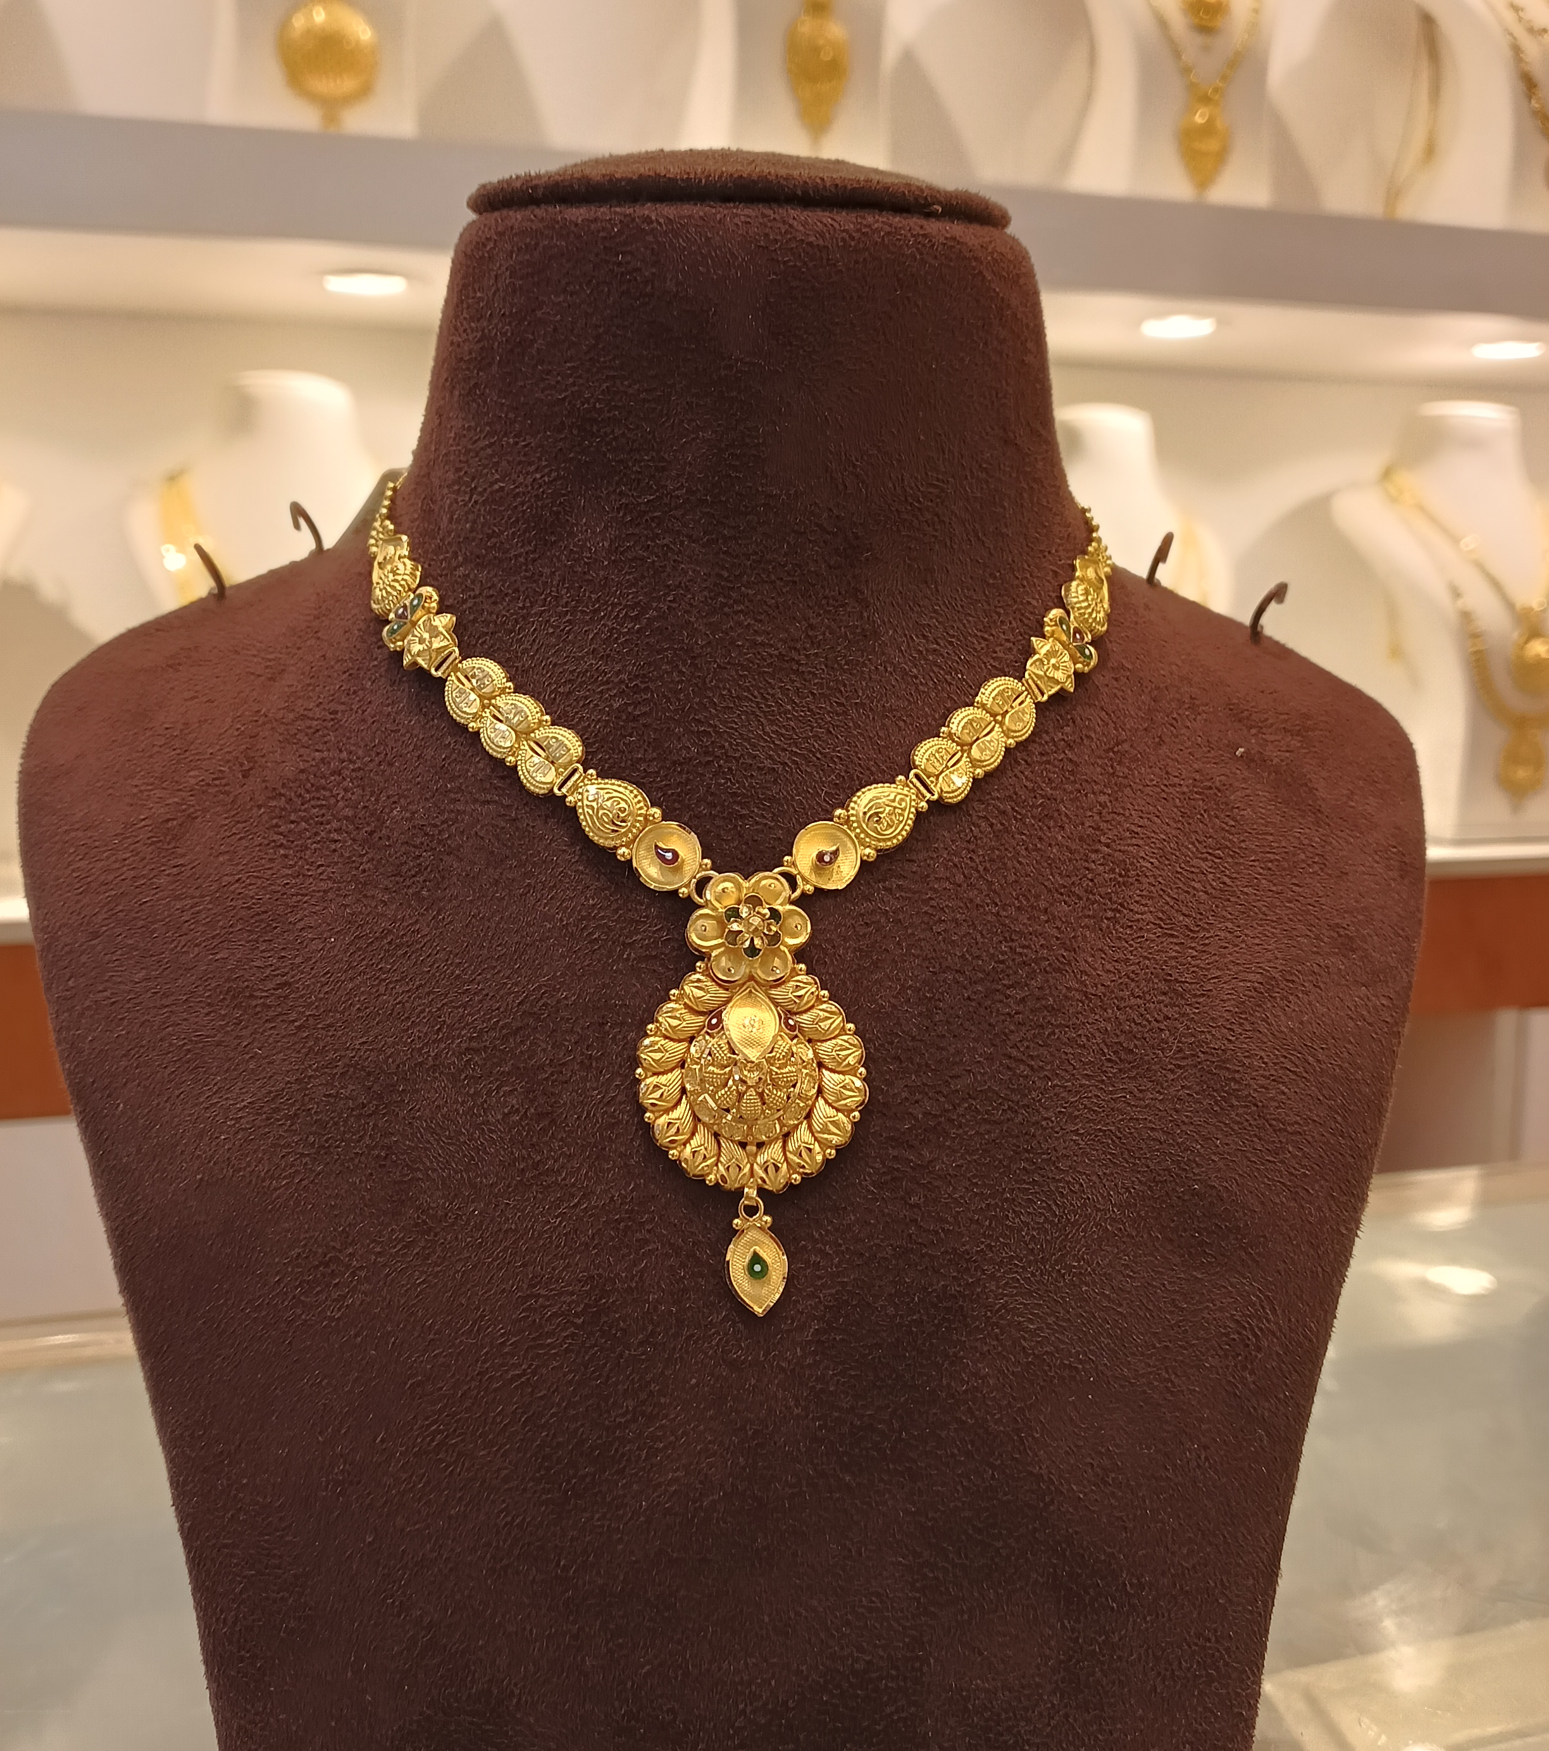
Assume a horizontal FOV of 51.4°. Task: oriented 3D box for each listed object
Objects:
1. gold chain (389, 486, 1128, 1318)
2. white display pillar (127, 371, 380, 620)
[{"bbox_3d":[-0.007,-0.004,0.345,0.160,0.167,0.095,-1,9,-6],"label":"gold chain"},{"bbox_3d":[-0.308,-0.152,1.020,0.190,0.320,0.130,-2,9,-15],"label":"white display pillar"}]

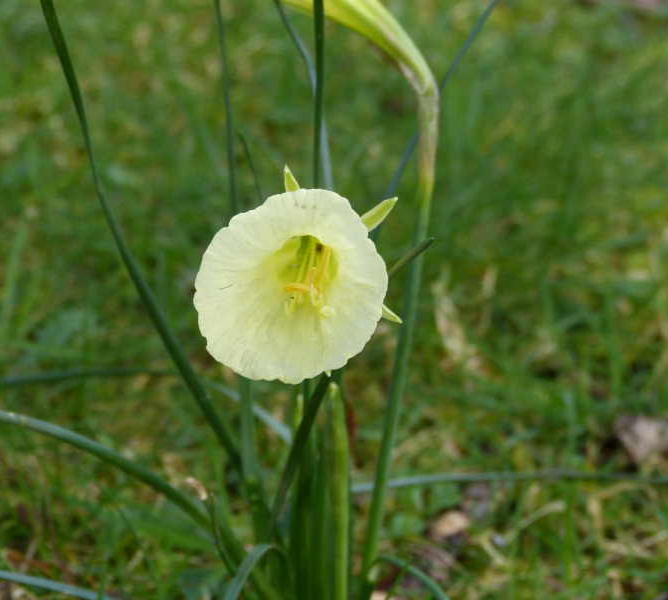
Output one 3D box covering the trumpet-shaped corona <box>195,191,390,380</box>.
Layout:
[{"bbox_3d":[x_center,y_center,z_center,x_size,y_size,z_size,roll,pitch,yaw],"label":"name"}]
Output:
[{"bbox_3d":[-0.008,-0.005,0.462,0.043,0.045,0.034,6,9,13],"label":"trumpet-shaped corona"}]

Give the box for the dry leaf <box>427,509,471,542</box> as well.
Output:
[{"bbox_3d":[0.031,0.061,0.565,0.012,0.005,0.010,0,26,0],"label":"dry leaf"}]

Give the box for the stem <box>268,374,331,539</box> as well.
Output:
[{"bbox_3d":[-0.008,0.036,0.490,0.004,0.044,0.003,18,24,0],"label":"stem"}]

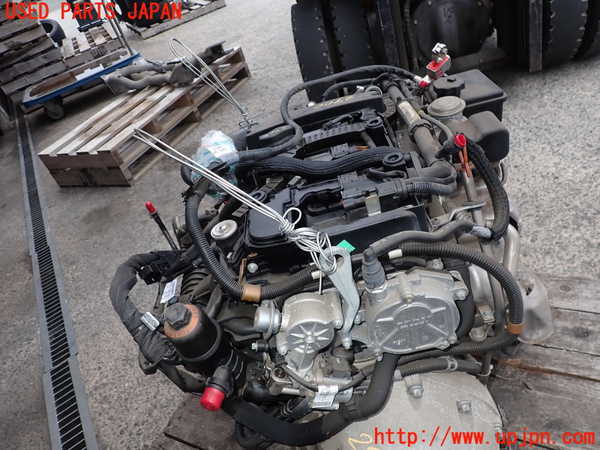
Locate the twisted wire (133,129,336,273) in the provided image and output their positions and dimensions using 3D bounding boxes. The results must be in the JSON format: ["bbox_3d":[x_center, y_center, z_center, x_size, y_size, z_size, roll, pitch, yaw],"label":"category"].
[{"bbox_3d":[-0.099,-0.055,0.596,0.388,0.054,0.041,32,56,20],"label":"twisted wire"}]

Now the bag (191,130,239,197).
[{"bbox_3d":[-0.138,-0.101,0.700,0.080,0.085,0.080,-14,36,7],"label":"bag"}]

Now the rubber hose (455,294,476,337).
[{"bbox_3d":[0.240,0.129,0.625,0.036,0.079,0.040,-14,36,7],"label":"rubber hose"}]

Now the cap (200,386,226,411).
[{"bbox_3d":[-0.114,0.228,0.570,0.031,0.031,0.030,25,51,0],"label":"cap"}]

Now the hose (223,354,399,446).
[{"bbox_3d":[0.023,0.221,0.554,0.240,0.088,0.089,-21,36,-3],"label":"hose"}]

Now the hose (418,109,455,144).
[{"bbox_3d":[0.246,-0.179,0.774,0.028,0.013,0.090,-28,62,-13],"label":"hose"}]

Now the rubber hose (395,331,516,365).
[{"bbox_3d":[0.225,0.176,0.615,0.194,0.021,0.021,-8,34,-10],"label":"rubber hose"}]

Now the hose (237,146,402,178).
[{"bbox_3d":[0.023,-0.094,0.646,0.272,0.029,0.064,-1,39,13],"label":"hose"}]

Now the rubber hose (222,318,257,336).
[{"bbox_3d":[-0.082,0.139,0.588,0.061,0.025,0.025,-2,38,8],"label":"rubber hose"}]

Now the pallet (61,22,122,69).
[{"bbox_3d":[-3.370,-2.971,7.189,1.000,0.140,1.100,-22,36,-4],"label":"pallet"}]

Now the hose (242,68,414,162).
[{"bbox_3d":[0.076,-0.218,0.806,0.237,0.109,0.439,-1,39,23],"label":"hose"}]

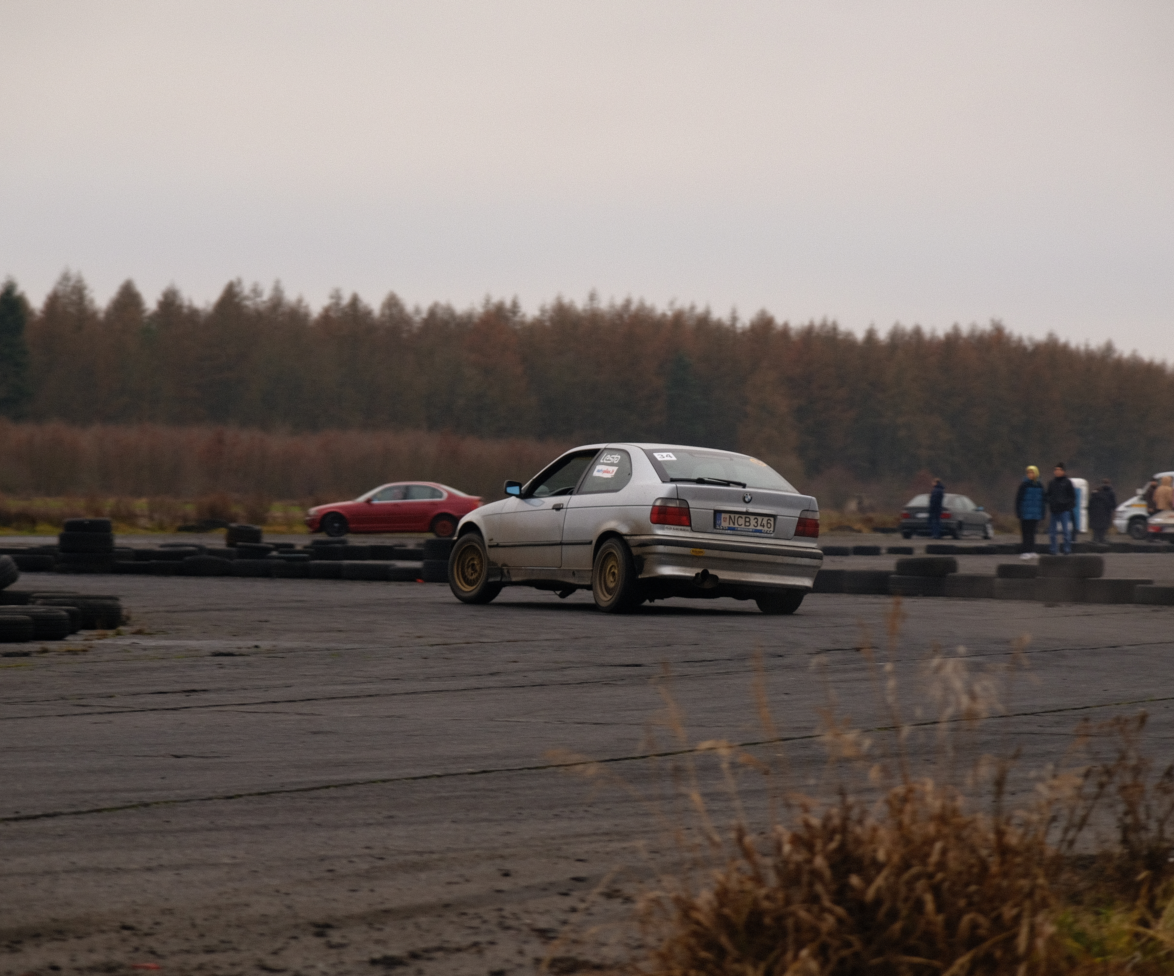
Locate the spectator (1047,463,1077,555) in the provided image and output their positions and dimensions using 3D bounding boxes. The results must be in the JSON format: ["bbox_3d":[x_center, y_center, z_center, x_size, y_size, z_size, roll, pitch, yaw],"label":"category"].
[{"bbox_3d":[9.281,0.408,95.300,0.550,1.790,0.370,1,0,18],"label":"spectator"}]

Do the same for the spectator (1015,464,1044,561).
[{"bbox_3d":[8.417,0.458,92.600,0.530,1.760,0.380,1,0,20],"label":"spectator"}]

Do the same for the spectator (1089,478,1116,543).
[{"bbox_3d":[14.144,0.635,133.800,0.600,1.770,0.420,1,0,-18],"label":"spectator"}]

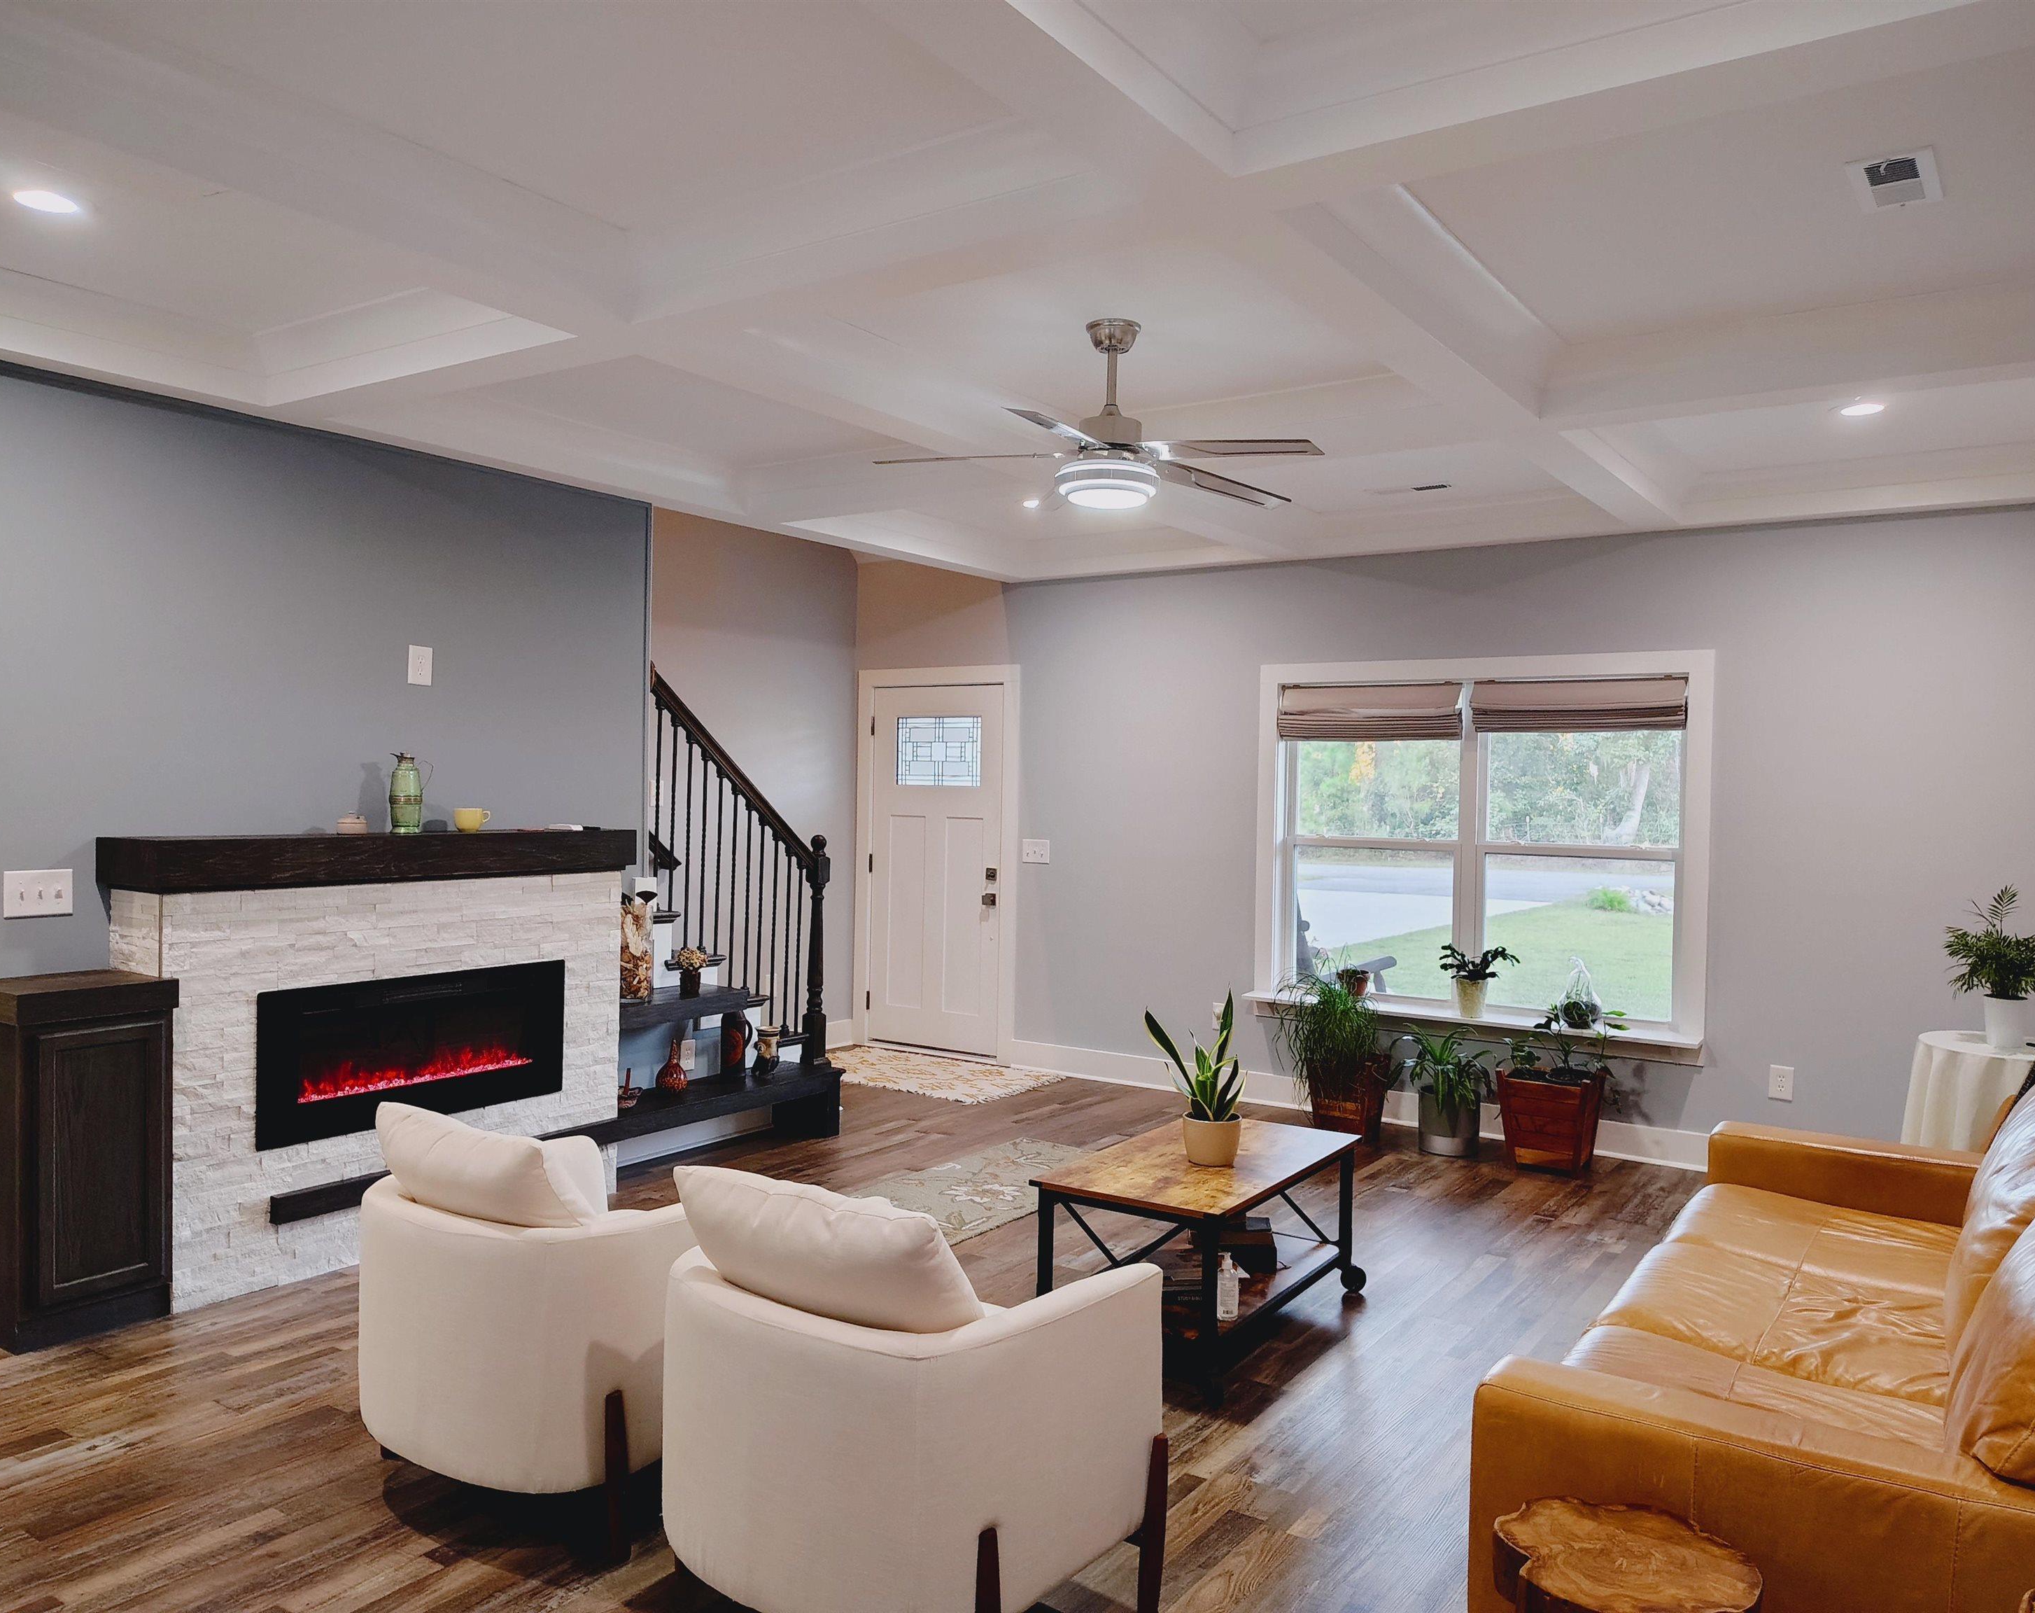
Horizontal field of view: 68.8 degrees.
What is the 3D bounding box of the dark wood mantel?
[{"bbox_3d":[-1.991,0.157,4.805,0.365,0.146,1.660,2,1,35],"label":"dark wood mantel"}]

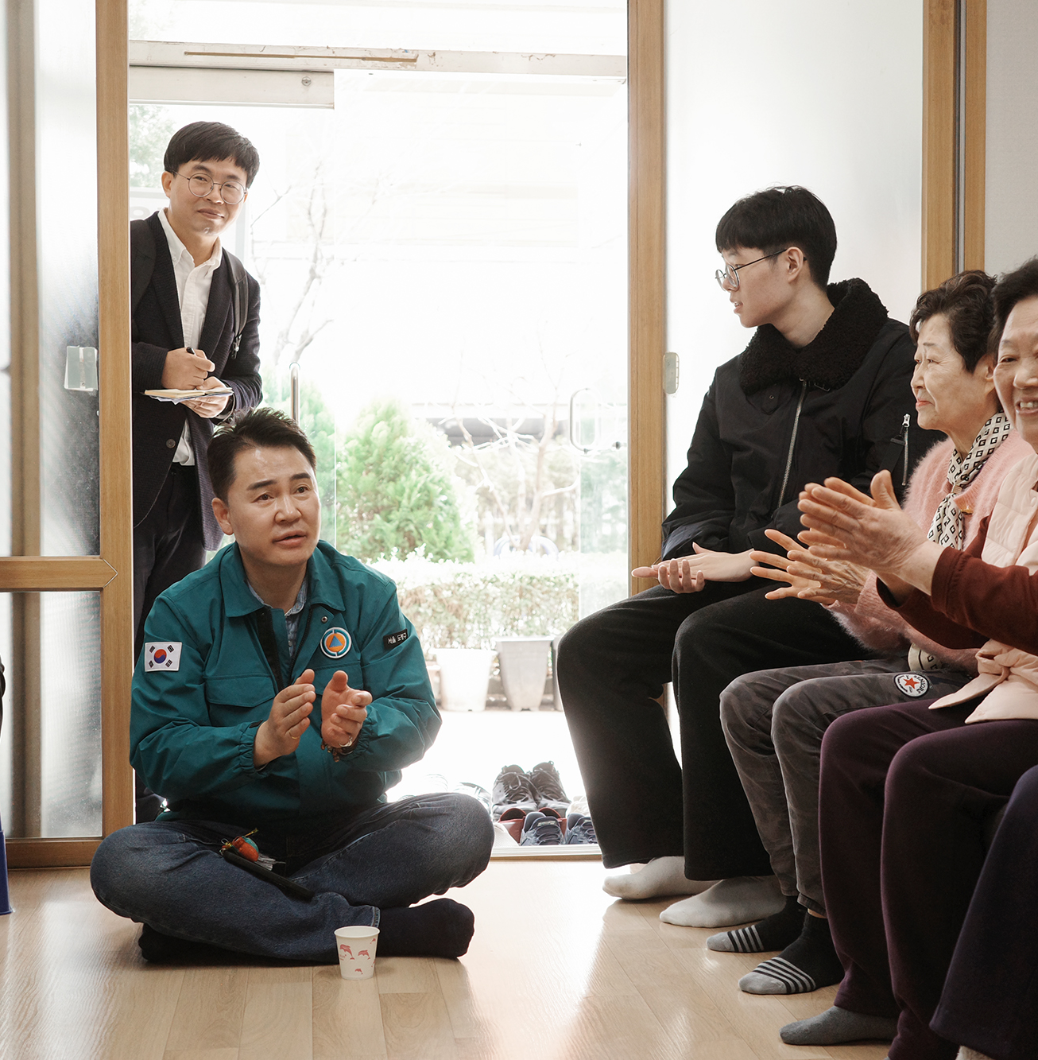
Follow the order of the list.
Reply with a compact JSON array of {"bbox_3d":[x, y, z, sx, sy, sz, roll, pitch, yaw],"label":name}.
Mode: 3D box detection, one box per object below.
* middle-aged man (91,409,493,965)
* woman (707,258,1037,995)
[{"bbox_3d":[-0.390,0.233,3.049,0.670,0.885,0.620,0,1,-12],"label":"middle-aged man"},{"bbox_3d":[0.640,0.143,2.737,0.660,1.080,0.490,0,1,-16],"label":"woman"}]

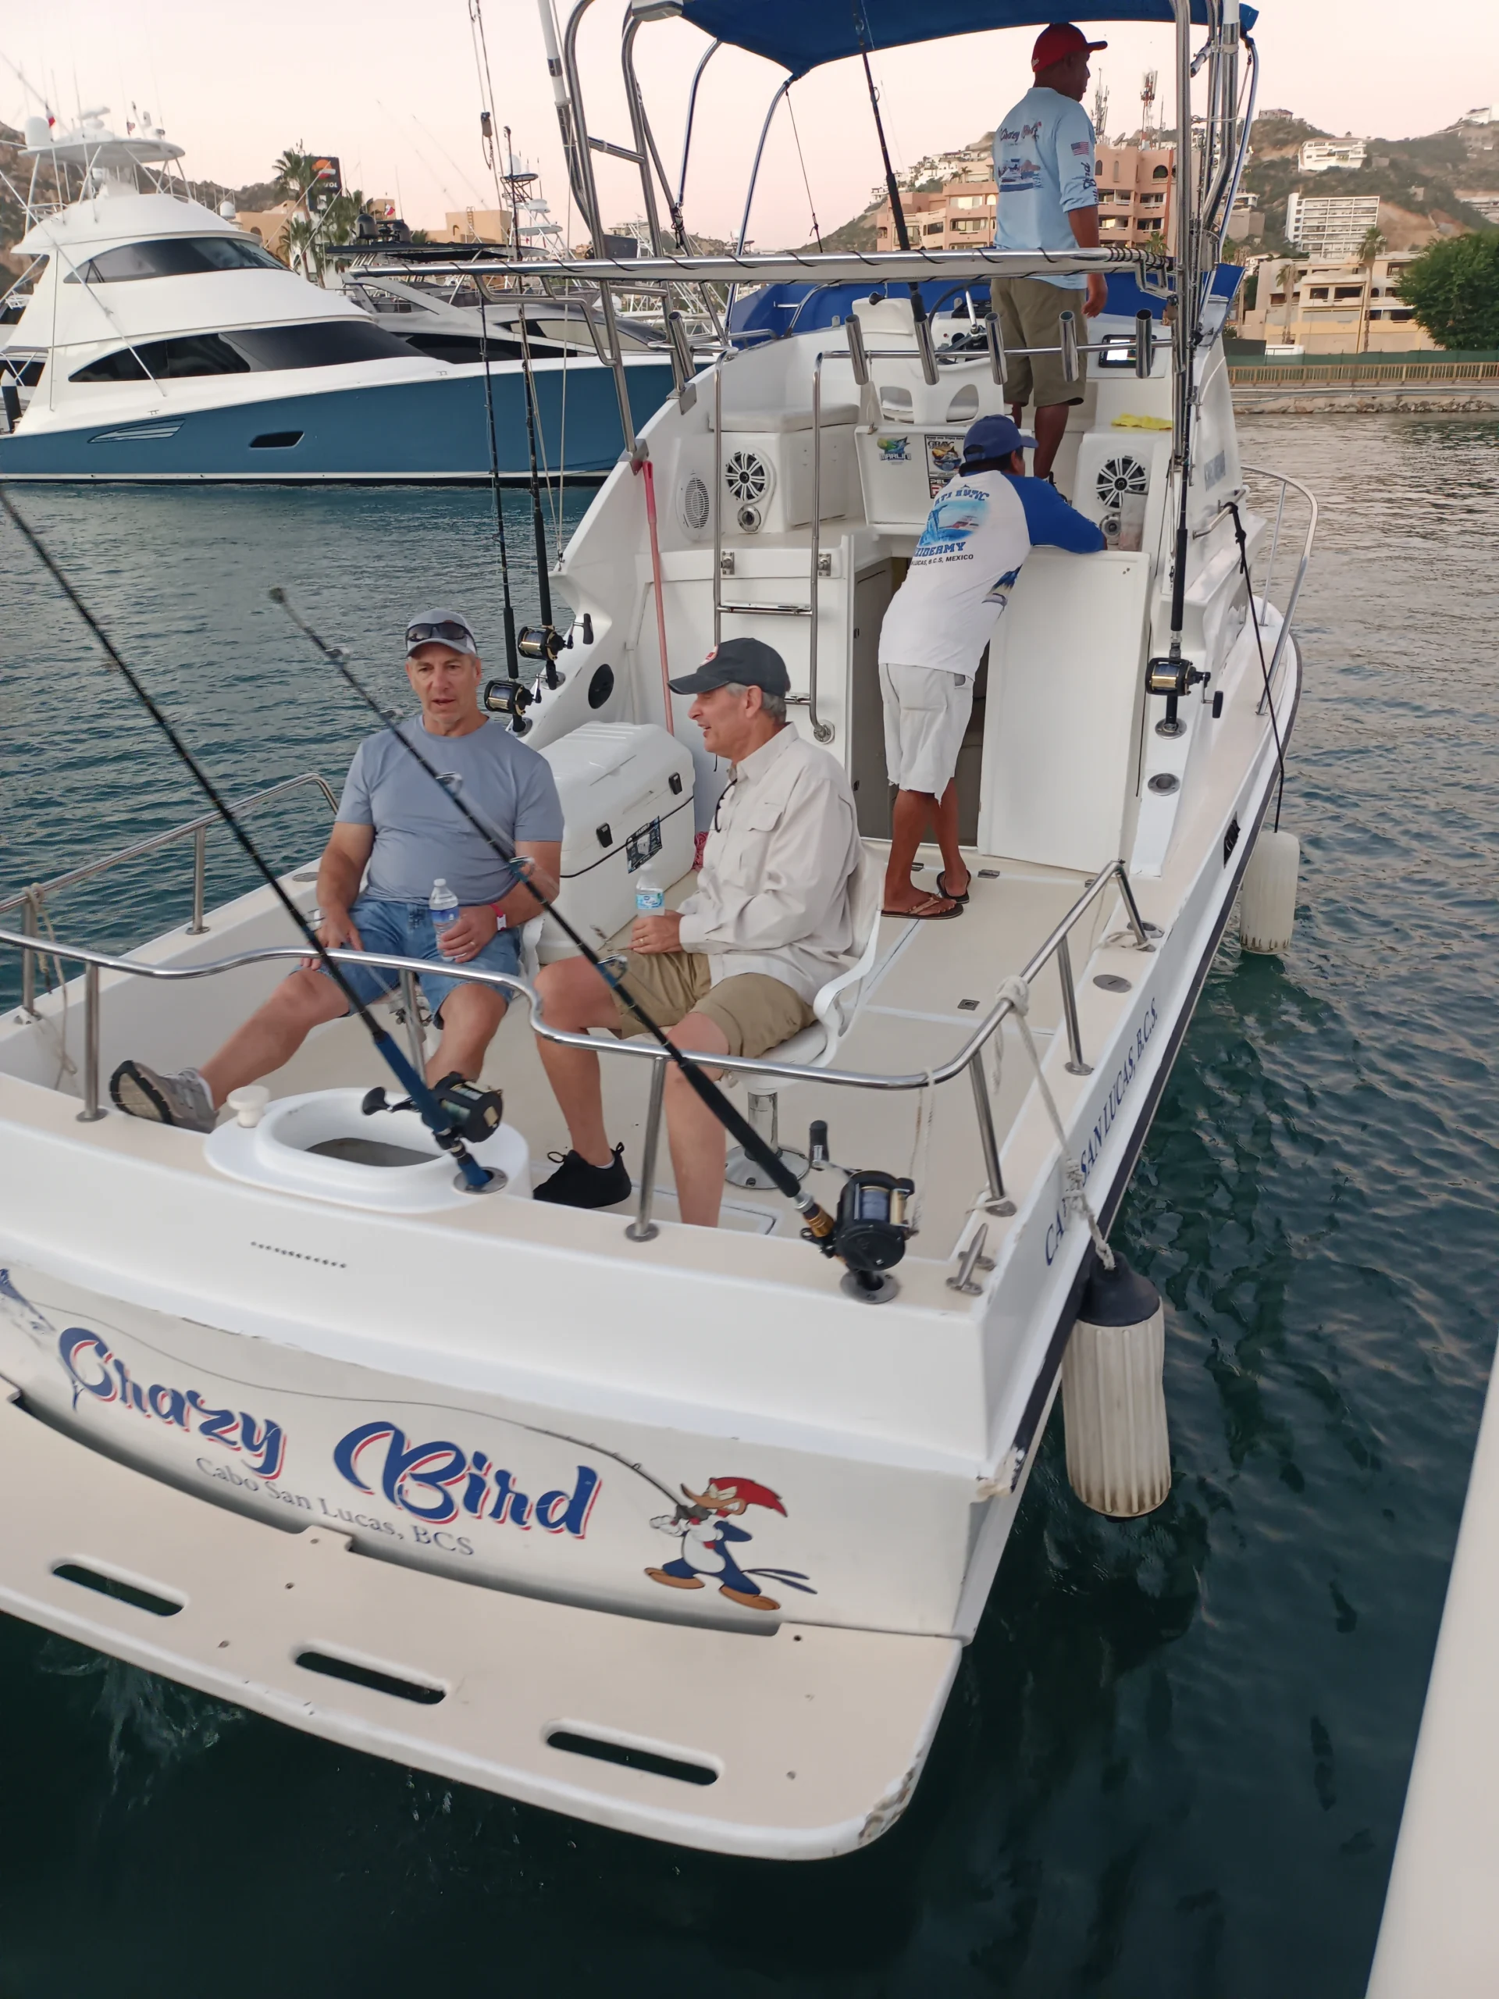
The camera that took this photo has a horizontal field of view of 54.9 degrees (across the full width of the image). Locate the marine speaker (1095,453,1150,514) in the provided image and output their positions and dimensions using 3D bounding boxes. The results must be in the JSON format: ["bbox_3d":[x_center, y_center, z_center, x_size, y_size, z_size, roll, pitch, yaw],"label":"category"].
[{"bbox_3d":[1.532,-2.113,5.905,0.220,0.235,0.080,8,25,21],"label":"marine speaker"}]

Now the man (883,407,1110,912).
[{"bbox_3d":[0.830,-1.202,5.215,0.780,1.650,0.520,-17,29,-33],"label":"man"}]

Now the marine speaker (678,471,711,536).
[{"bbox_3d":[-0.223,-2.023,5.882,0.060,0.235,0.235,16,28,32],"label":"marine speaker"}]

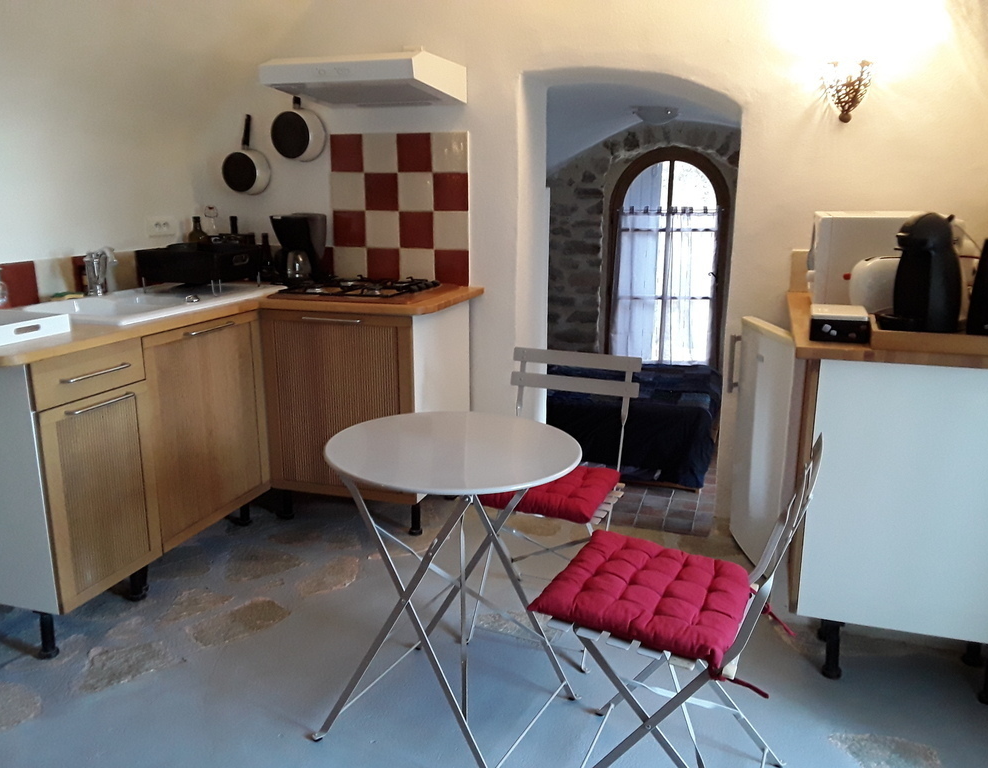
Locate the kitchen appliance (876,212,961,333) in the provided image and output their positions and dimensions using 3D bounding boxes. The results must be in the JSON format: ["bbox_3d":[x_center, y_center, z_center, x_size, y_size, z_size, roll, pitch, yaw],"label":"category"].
[{"bbox_3d":[1.125,-0.288,2.120,0.225,0.310,0.160,1,13,6],"label":"kitchen appliance"}]

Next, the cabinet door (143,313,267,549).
[{"bbox_3d":[-0.960,0.131,2.720,0.022,0.687,0.600,4,14,17],"label":"cabinet door"}]

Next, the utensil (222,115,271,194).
[{"bbox_3d":[-1.063,-0.981,3.416,0.191,0.335,0.095,4,13,17],"label":"utensil"}]

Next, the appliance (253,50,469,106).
[{"bbox_3d":[-0.467,-1.173,3.046,0.591,0.138,0.552,4,13,15],"label":"appliance"}]

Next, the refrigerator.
[{"bbox_3d":[1.130,0.251,2.591,0.650,0.837,0.522,2,13,9],"label":"refrigerator"}]

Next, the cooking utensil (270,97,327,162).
[{"bbox_3d":[-0.810,-1.113,3.304,0.215,0.373,0.100,4,13,17],"label":"cooking utensil"}]

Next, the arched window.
[{"bbox_3d":[0.972,-0.685,4.503,0.662,1.243,0.090,1,13,5],"label":"arched window"}]

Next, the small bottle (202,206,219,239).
[{"bbox_3d":[-1.239,-0.609,3.492,0.084,0.330,0.084,4,13,15],"label":"small bottle"}]

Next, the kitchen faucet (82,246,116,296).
[{"bbox_3d":[-1.454,-0.412,2.937,0.150,0.185,0.090,9,16,35],"label":"kitchen faucet"}]

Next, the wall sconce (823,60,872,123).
[{"bbox_3d":[1.200,-0.993,2.712,0.157,0.200,0.110,4,14,19],"label":"wall sconce"}]

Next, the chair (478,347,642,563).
[{"bbox_3d":[0.171,0.331,2.326,0.400,0.800,0.466,5,14,22],"label":"chair"}]

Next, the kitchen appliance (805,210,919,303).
[{"bbox_3d":[1.337,-0.438,2.809,0.433,0.310,0.473,4,13,15],"label":"kitchen appliance"}]

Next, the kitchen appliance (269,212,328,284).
[{"bbox_3d":[-0.840,-0.569,3.407,0.246,0.305,0.187,-3,13,-16],"label":"kitchen appliance"}]

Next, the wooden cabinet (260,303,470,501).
[{"bbox_3d":[-0.495,0.021,3.254,0.611,0.690,0.621,4,13,15],"label":"wooden cabinet"}]

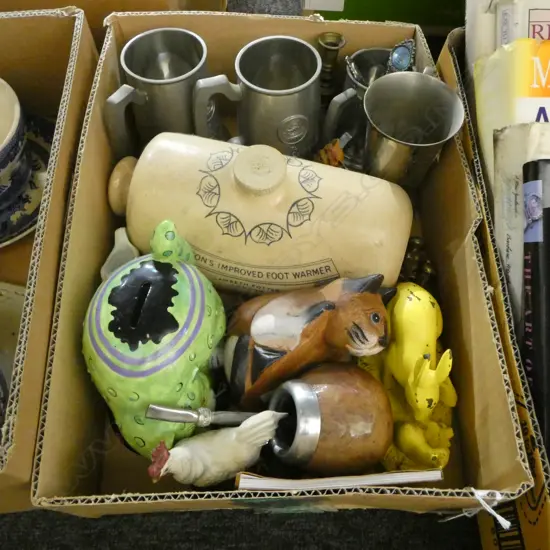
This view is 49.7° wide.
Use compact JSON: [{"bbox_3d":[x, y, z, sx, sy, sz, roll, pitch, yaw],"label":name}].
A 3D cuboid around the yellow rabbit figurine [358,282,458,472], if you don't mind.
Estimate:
[{"bbox_3d":[0.123,0.089,0.548,0.083,0.090,0.162,-1,60,-2],"label":"yellow rabbit figurine"}]

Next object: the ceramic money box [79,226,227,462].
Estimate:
[{"bbox_3d":[-0.096,0.057,0.497,0.111,0.130,0.172,-5,60,-7],"label":"ceramic money box"}]

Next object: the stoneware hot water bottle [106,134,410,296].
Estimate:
[{"bbox_3d":[-0.015,-0.052,0.556,0.269,0.153,0.134,12,63,-1],"label":"stoneware hot water bottle"}]

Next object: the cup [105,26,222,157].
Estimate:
[{"bbox_3d":[-0.127,-0.191,0.673,0.130,0.125,0.100,-38,65,-19],"label":"cup"}]

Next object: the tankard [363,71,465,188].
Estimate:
[{"bbox_3d":[0.128,-0.135,0.599,0.091,0.123,0.121,13,60,4],"label":"tankard"}]

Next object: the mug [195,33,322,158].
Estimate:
[{"bbox_3d":[-0.016,-0.174,0.643,0.129,0.127,0.090,-12,61,-8],"label":"mug"}]

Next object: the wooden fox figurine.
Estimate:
[{"bbox_3d":[0.033,0.059,0.551,0.162,0.068,0.088,-25,61,-5],"label":"wooden fox figurine"}]

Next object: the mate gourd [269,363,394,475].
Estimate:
[{"bbox_3d":[0.049,0.117,0.486,0.097,0.090,0.090,7,57,-22],"label":"mate gourd"}]

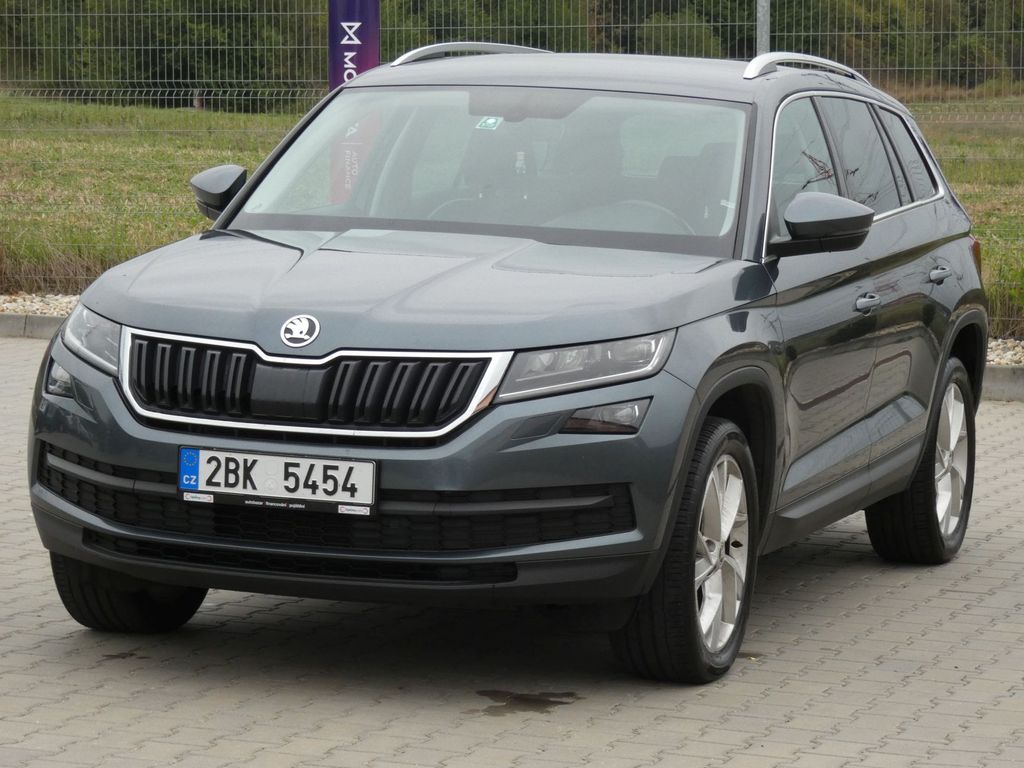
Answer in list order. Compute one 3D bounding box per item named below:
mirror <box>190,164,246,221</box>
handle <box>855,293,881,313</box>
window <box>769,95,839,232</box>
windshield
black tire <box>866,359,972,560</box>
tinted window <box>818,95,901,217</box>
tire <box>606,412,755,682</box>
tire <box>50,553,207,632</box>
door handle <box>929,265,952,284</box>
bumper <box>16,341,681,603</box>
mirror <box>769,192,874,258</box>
[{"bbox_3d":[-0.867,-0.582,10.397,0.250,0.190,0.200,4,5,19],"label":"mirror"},{"bbox_3d":[1.062,-0.249,10.364,0.050,0.050,0.200,4,5,19],"label":"handle"},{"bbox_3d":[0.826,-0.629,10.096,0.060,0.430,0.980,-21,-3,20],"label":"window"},{"bbox_3d":[-0.033,-0.628,9.967,1.500,0.120,0.850,4,41,19],"label":"windshield"},{"bbox_3d":[1.383,0.244,11.782,0.245,0.710,0.710,4,5,19],"label":"black tire"},{"bbox_3d":[1.104,-0.712,10.884,0.060,0.390,0.690,-21,-3,20],"label":"tinted window"},{"bbox_3d":[0.449,0.438,9.159,0.245,0.710,0.710,4,5,19],"label":"tire"},{"bbox_3d":[-1.037,0.337,9.684,0.245,0.710,0.710,4,5,19],"label":"tire"},{"bbox_3d":[1.394,-0.360,11.286,0.050,0.050,0.200,4,5,19],"label":"door handle"},{"bbox_3d":[-0.498,0.222,8.812,1.840,0.620,0.560,4,5,19],"label":"bumper"},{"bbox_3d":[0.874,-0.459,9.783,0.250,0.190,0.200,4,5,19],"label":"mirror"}]

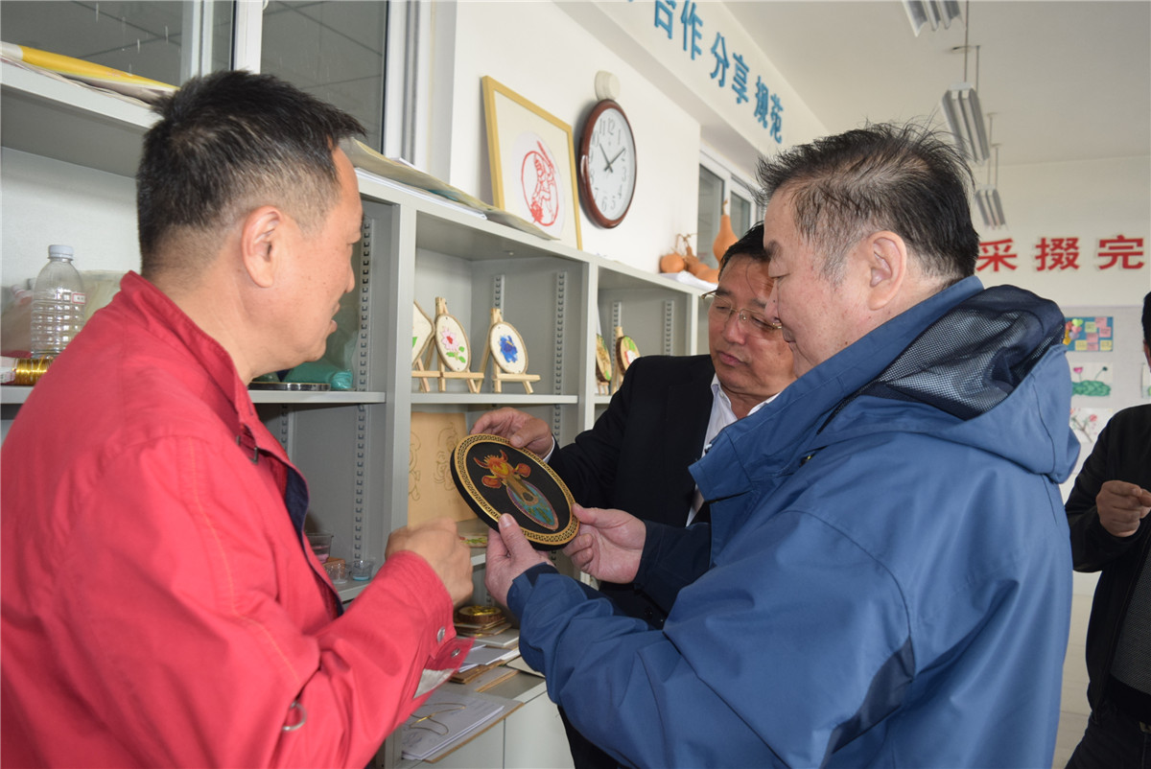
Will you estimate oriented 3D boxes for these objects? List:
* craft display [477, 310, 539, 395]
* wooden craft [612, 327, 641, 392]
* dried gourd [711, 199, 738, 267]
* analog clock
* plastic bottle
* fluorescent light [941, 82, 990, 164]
[{"bbox_3d":[-0.206,-0.092,2.415,0.165,0.239,0.202,2,0,35],"label":"craft display"},{"bbox_3d":[0.172,-0.079,3.029,0.170,0.242,0.202,2,0,35],"label":"wooden craft"},{"bbox_3d":[0.652,-0.615,3.727,0.145,0.370,0.145,2,0,29],"label":"dried gourd"},{"bbox_3d":[0.145,-0.887,3.494,0.050,0.500,0.500,2,0,29],"label":"analog clock"},{"bbox_3d":[-0.743,-0.099,1.237,0.067,0.204,0.067,2,0,29],"label":"plastic bottle"},{"bbox_3d":[2.018,-1.328,4.420,0.160,0.075,1.190,2,0,29],"label":"fluorescent light"}]

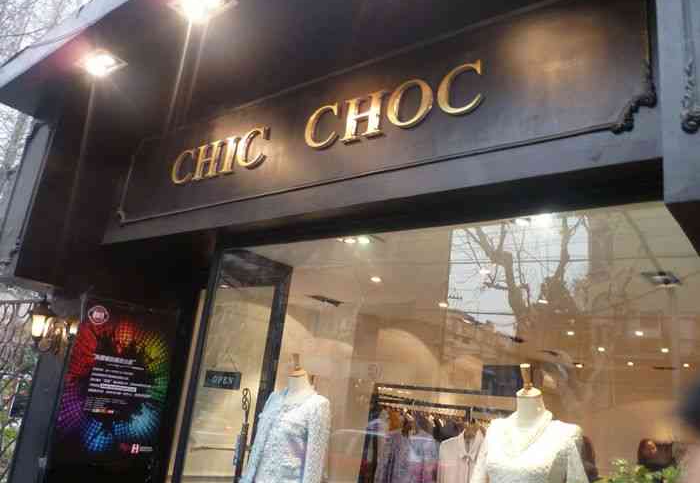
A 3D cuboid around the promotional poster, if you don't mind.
[{"bbox_3d":[-1.434,0.870,3.507,0.587,0.949,0.020,17,-19,-36],"label":"promotional poster"}]

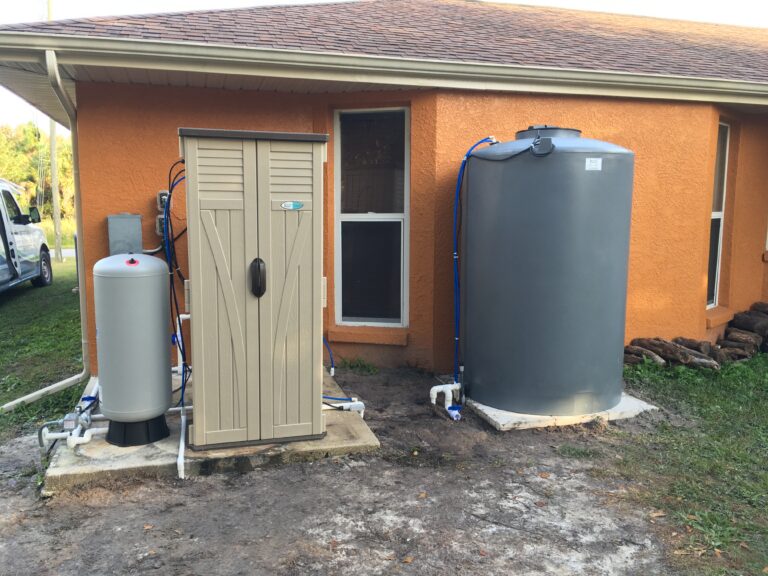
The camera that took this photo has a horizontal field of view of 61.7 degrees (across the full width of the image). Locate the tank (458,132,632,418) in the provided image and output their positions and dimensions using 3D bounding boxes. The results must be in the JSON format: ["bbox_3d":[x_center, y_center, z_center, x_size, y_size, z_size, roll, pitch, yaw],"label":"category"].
[{"bbox_3d":[1.243,-0.197,4.951,1.204,2.030,1.204,-2,7,-16],"label":"tank"}]

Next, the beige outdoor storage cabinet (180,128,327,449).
[{"bbox_3d":[-0.814,-0.009,4.029,0.820,1.820,0.650,-2,7,-16],"label":"beige outdoor storage cabinet"}]

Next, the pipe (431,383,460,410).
[{"bbox_3d":[0.465,0.820,4.861,0.215,0.200,0.120,-2,7,-16],"label":"pipe"}]

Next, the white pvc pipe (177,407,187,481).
[{"bbox_3d":[-1.256,0.939,4.000,0.045,0.140,0.900,-2,7,-16],"label":"white pvc pipe"}]

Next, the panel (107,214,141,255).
[{"bbox_3d":[-2.099,-0.386,5.231,0.270,0.420,0.110,-2,7,-16],"label":"panel"}]

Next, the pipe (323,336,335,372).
[{"bbox_3d":[-0.457,0.529,5.200,0.120,0.310,0.140,-2,7,-16],"label":"pipe"}]

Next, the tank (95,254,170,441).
[{"bbox_3d":[-1.505,0.361,3.893,0.415,1.110,0.415,-2,7,-16],"label":"tank"}]

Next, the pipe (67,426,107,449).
[{"bbox_3d":[-1.763,0.886,3.813,0.220,0.100,0.130,-2,7,-16],"label":"pipe"}]

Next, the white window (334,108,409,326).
[{"bbox_3d":[-0.098,-0.600,5.598,0.660,1.870,0.090,2,7,14],"label":"white window"}]

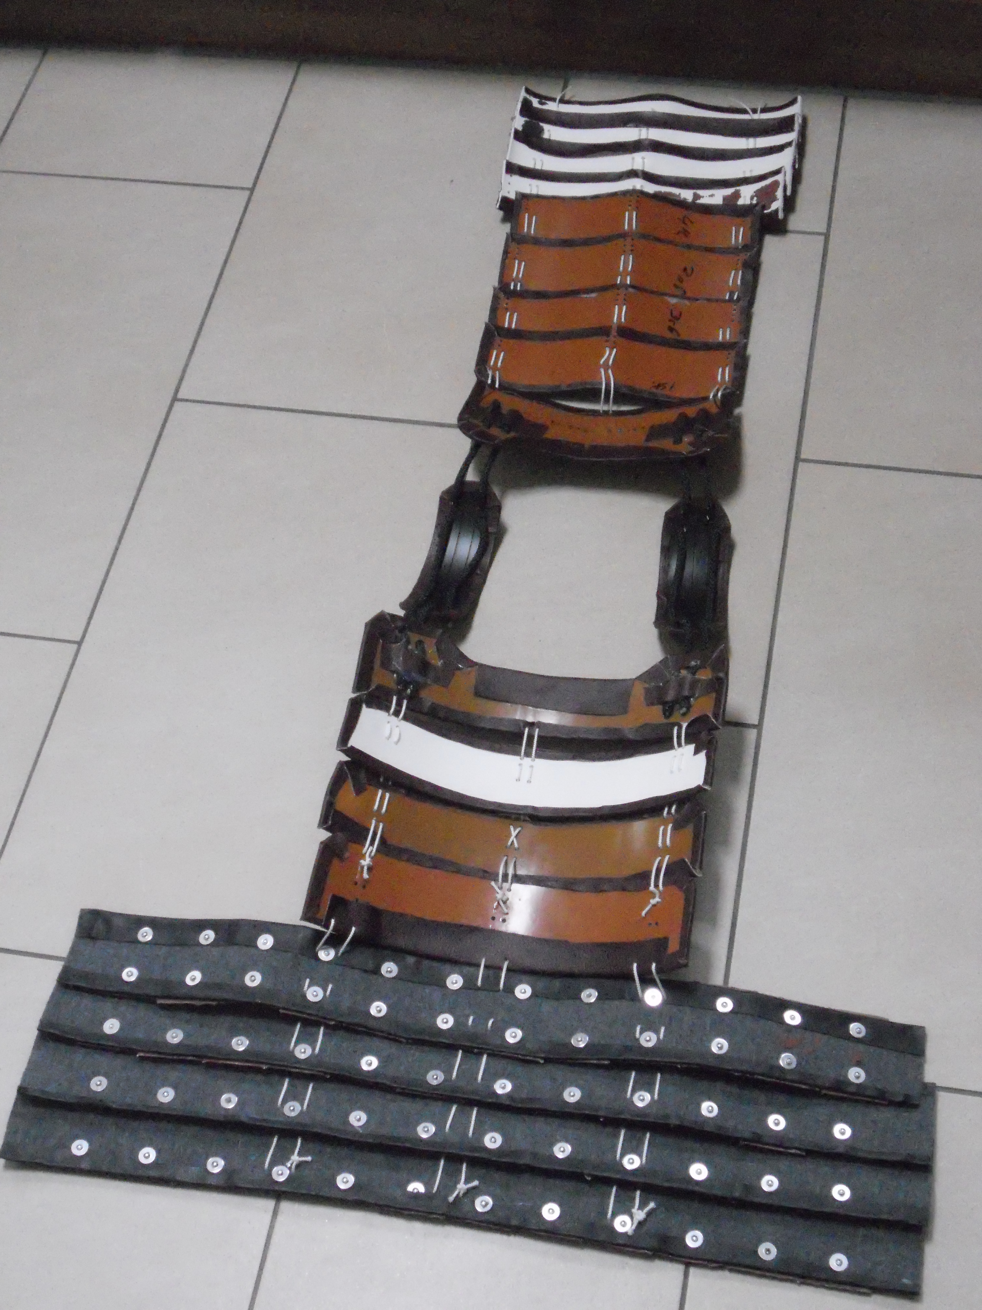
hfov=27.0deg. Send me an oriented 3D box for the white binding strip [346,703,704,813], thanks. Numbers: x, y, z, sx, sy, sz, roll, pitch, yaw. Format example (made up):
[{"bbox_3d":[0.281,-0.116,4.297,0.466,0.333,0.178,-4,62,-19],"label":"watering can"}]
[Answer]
[{"bbox_3d":[0.033,0.090,1.668,0.292,0.060,0.050,7,55,9],"label":"white binding strip"}]

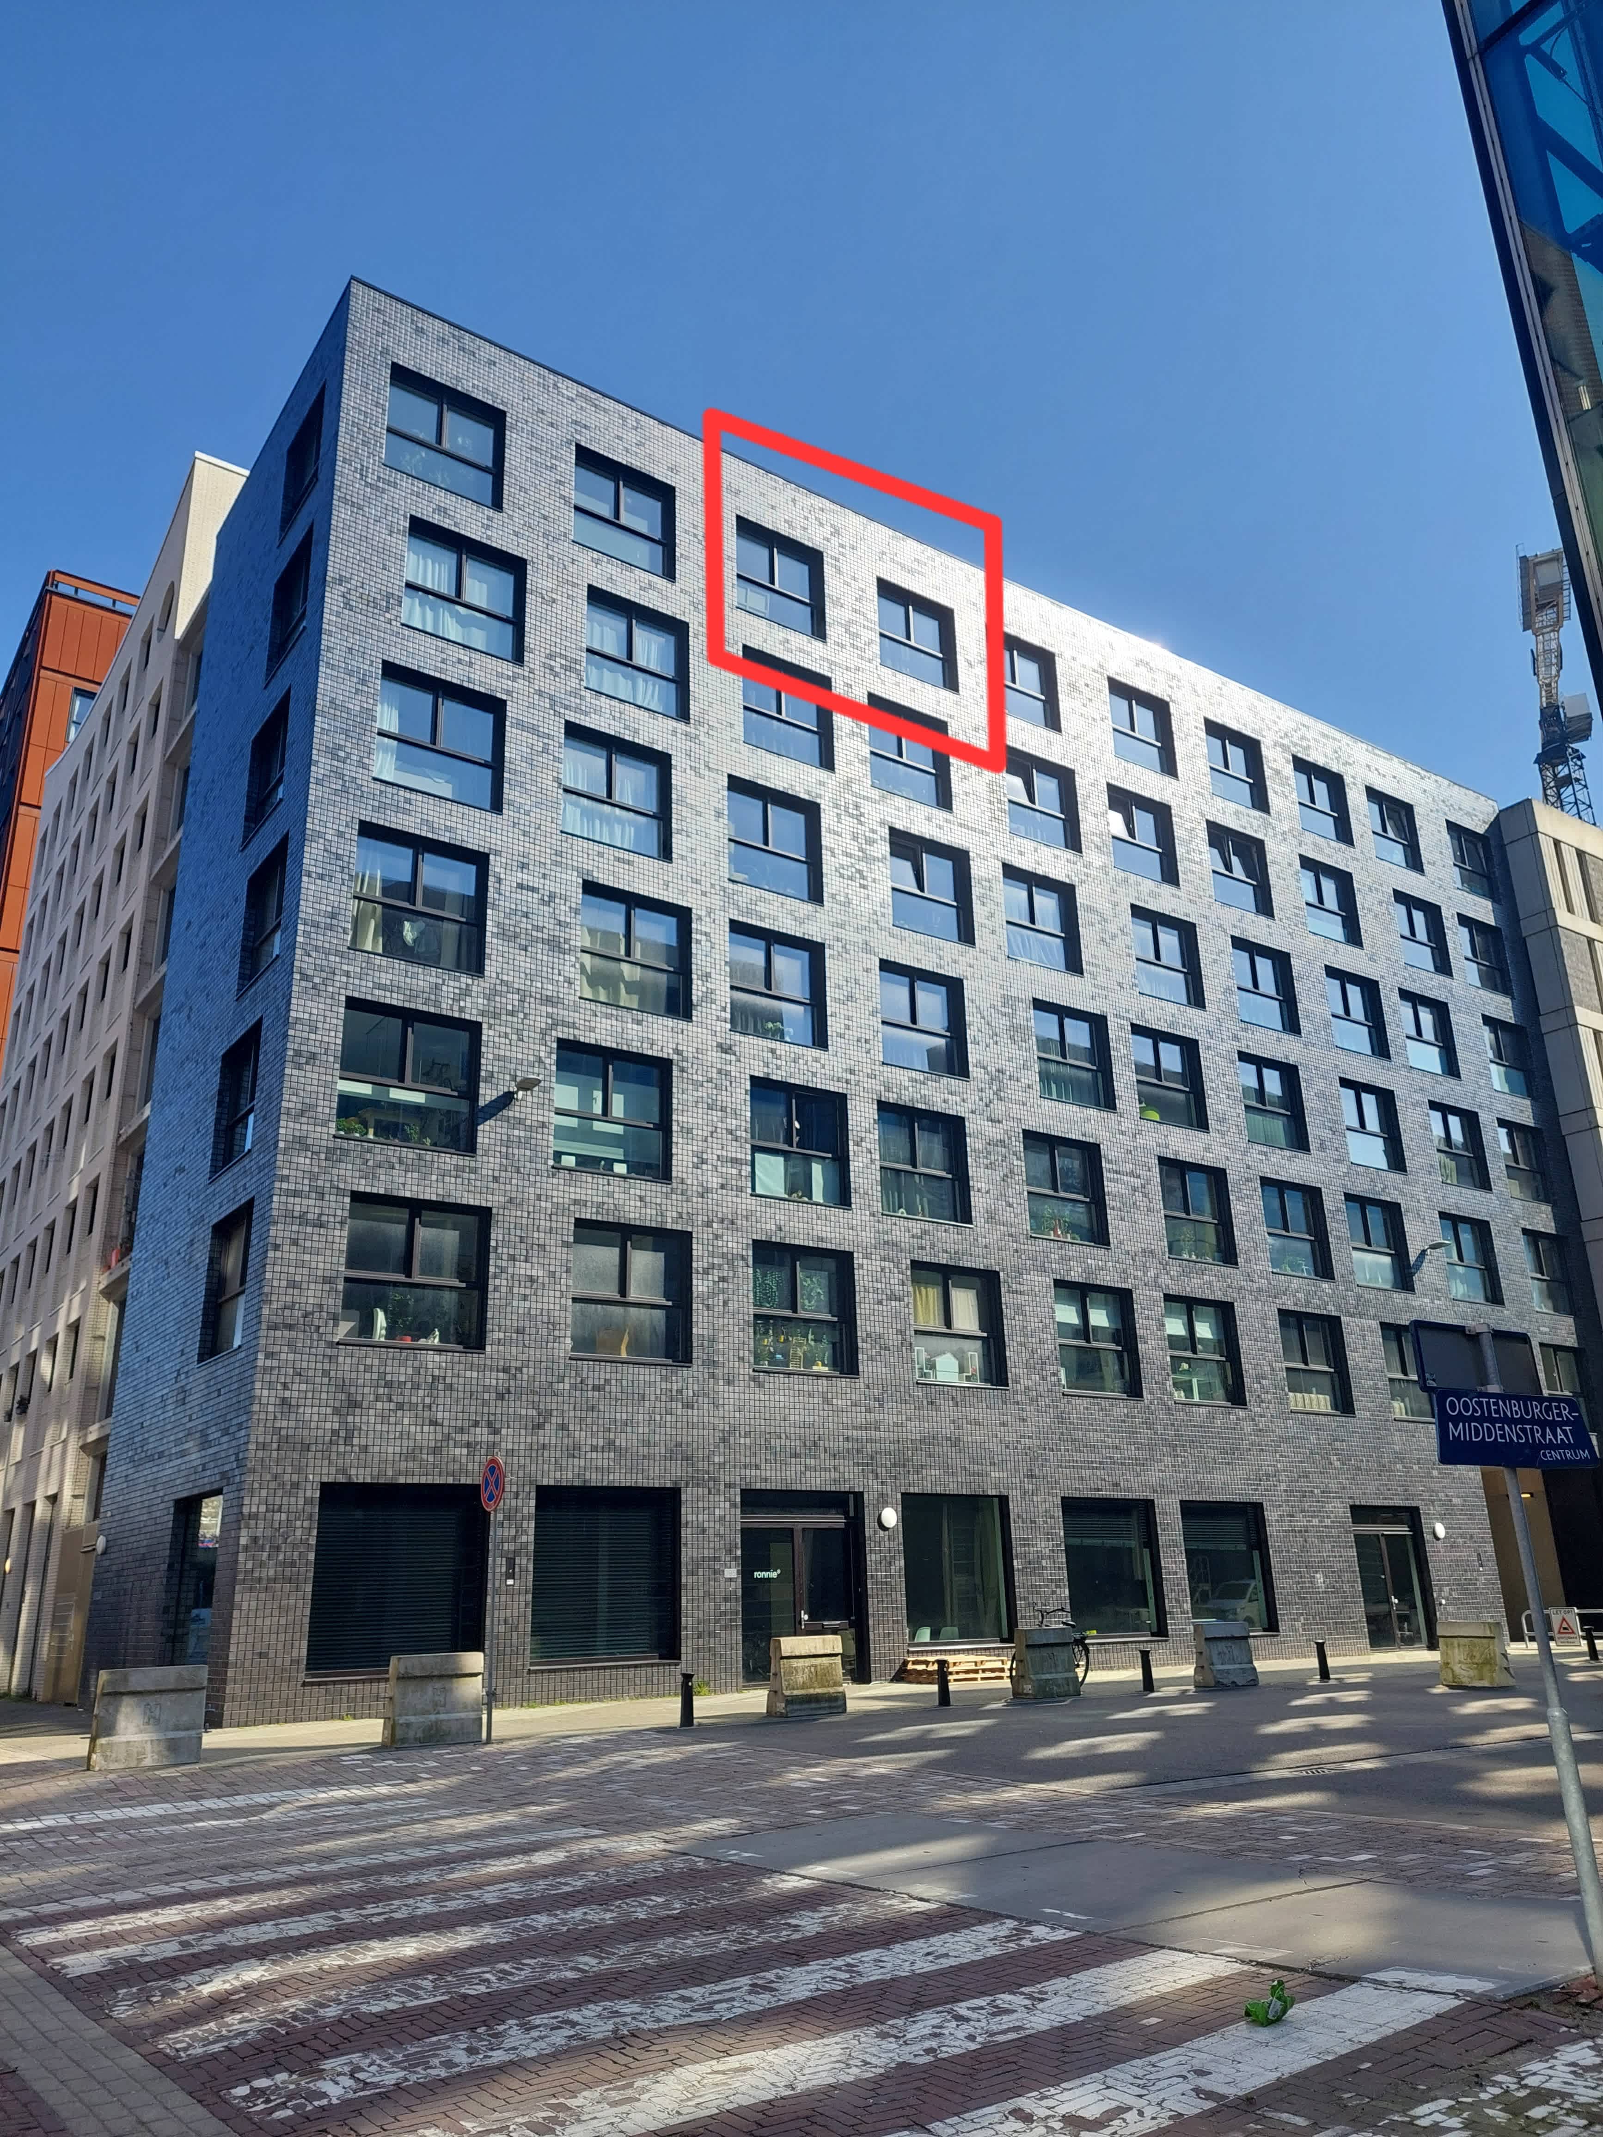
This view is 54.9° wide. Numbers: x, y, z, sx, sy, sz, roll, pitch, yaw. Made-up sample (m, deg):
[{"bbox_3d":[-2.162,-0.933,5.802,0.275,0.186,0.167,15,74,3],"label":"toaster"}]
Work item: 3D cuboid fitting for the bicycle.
[{"bbox_3d":[3.750,8.913,23.520,0.600,1.130,1.780,-18,-25,40],"label":"bicycle"}]

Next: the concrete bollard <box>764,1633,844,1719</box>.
[{"bbox_3d":[0.073,7.813,19.862,0.940,0.910,0.460,12,-23,-34],"label":"concrete bollard"}]

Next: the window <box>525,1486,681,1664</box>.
[{"bbox_3d":[-2.980,7.650,23.340,2.505,2.523,0.200,11,-22,-33],"label":"window"}]

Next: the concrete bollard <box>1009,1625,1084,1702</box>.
[{"bbox_3d":[3.535,8.700,22.584,0.920,0.910,0.530,12,-23,-33],"label":"concrete bollard"}]

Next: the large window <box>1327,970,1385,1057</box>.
[{"bbox_3d":[14.017,-1.323,39.227,2.140,2.150,0.220,12,-22,-33],"label":"large window"}]

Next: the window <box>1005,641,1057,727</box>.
[{"bbox_3d":[4.962,-8.827,35.169,2.140,2.150,0.220,12,-22,-33],"label":"window"}]

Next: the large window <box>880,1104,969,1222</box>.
[{"bbox_3d":[2.266,1.895,29.531,2.202,2.212,0.250,12,-23,-33],"label":"large window"}]

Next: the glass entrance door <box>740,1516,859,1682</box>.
[{"bbox_3d":[-0.050,8.746,25.374,2.420,2.620,0.200,12,-23,-33],"label":"glass entrance door"}]

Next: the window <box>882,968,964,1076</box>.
[{"bbox_3d":[2.337,-0.897,30.173,2.123,2.128,0.250,11,-22,-33],"label":"window"}]

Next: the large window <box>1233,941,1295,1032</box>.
[{"bbox_3d":[11.094,-1.917,37.088,2.040,2.040,0.200,12,-23,-33],"label":"large window"}]

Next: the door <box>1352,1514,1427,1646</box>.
[{"bbox_3d":[12.916,11.316,34.085,2.400,2.850,0.200,12,-22,-33],"label":"door"}]

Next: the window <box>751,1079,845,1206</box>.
[{"bbox_3d":[-0.061,1.379,27.587,2.040,2.040,0.200,12,-23,-33],"label":"window"}]

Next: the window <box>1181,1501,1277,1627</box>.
[{"bbox_3d":[8.478,10.007,30.894,2.544,2.552,0.250,11,-22,-33],"label":"window"}]

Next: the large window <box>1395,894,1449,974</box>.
[{"bbox_3d":[16.794,-3.550,41.960,2.150,2.130,0.250,12,-23,-34],"label":"large window"}]

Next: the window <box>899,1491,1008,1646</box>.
[{"bbox_3d":[2.719,8.792,27.082,2.451,2.523,0.250,11,-22,-33],"label":"window"}]

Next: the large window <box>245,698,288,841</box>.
[{"bbox_3d":[-8.988,-5.068,26.298,0.250,2.145,2.091,11,-22,-33],"label":"large window"}]

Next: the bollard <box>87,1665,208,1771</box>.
[{"bbox_3d":[-6.321,6.304,14.979,0.950,0.860,0.520,10,-22,-29],"label":"bollard"}]

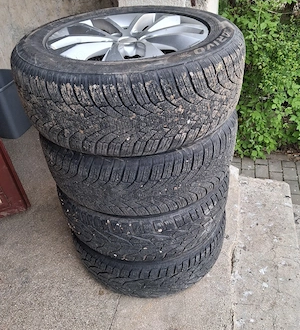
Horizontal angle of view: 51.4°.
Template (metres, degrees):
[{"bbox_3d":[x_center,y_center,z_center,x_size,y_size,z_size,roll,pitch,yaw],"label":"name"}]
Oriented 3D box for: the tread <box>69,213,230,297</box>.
[{"bbox_3d":[-0.004,0.252,1.440,0.684,0.241,0.684,-4,39,0],"label":"tread"}]

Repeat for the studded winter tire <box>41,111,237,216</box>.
[{"bbox_3d":[-0.039,-0.123,1.141,0.688,0.241,0.688,-4,39,0],"label":"studded winter tire"}]

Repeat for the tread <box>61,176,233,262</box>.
[{"bbox_3d":[-0.029,0.063,1.293,0.684,0.241,0.684,-4,39,0],"label":"tread"}]

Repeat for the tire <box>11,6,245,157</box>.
[{"bbox_3d":[-0.061,-0.304,0.985,0.688,0.241,0.688,-4,39,0],"label":"tire"}]

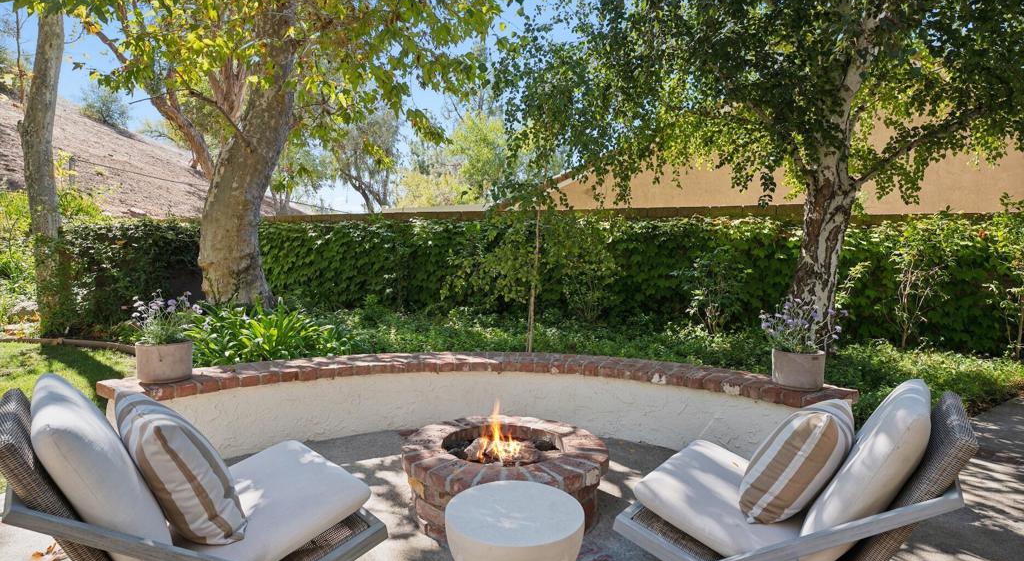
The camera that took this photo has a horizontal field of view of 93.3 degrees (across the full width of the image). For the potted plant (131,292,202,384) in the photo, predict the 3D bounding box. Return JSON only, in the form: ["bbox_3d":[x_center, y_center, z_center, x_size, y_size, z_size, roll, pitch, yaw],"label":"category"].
[{"bbox_3d":[-1.972,0.312,2.760,0.340,0.490,0.340,0,0,0],"label":"potted plant"}]

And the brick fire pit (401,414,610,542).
[{"bbox_3d":[-0.026,0.871,2.185,0.915,0.272,0.915,0,0,0],"label":"brick fire pit"}]

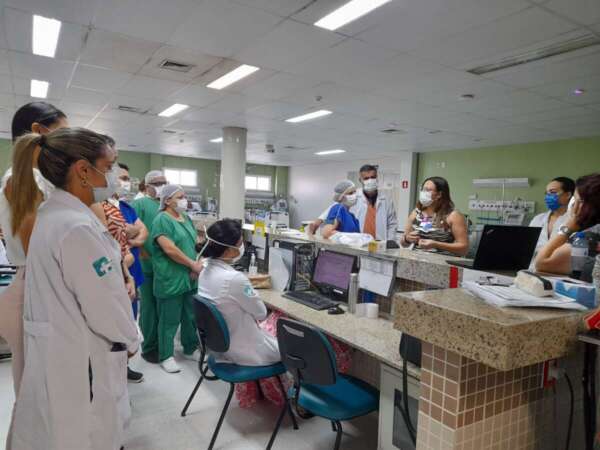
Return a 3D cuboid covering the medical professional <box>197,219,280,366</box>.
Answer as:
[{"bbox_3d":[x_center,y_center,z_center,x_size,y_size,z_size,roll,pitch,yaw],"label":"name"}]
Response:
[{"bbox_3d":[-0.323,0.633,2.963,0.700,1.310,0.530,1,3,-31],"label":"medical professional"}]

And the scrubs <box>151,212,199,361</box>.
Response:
[{"bbox_3d":[-1.066,0.514,3.710,0.320,1.260,0.450,3,2,21],"label":"scrubs"}]

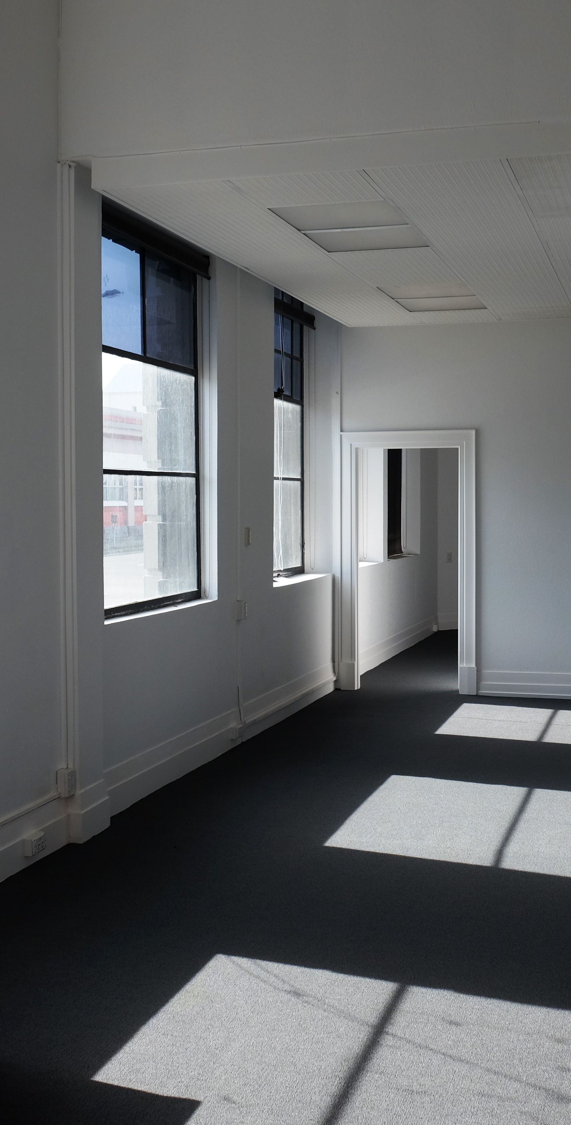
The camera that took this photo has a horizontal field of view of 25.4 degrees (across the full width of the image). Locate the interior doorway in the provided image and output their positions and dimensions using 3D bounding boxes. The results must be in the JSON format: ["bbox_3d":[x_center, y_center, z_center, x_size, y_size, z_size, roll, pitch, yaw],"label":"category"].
[{"bbox_3d":[1.030,-0.004,10.512,1.155,2.160,0.190,1,3,17],"label":"interior doorway"}]

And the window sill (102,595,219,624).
[{"bbox_3d":[-0.714,0.283,6.993,0.115,0.040,1.630,1,3,17],"label":"window sill"}]

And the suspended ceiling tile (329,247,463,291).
[{"bbox_3d":[0.725,-1.839,7.915,0.600,0.020,1.270,1,3,17],"label":"suspended ceiling tile"}]

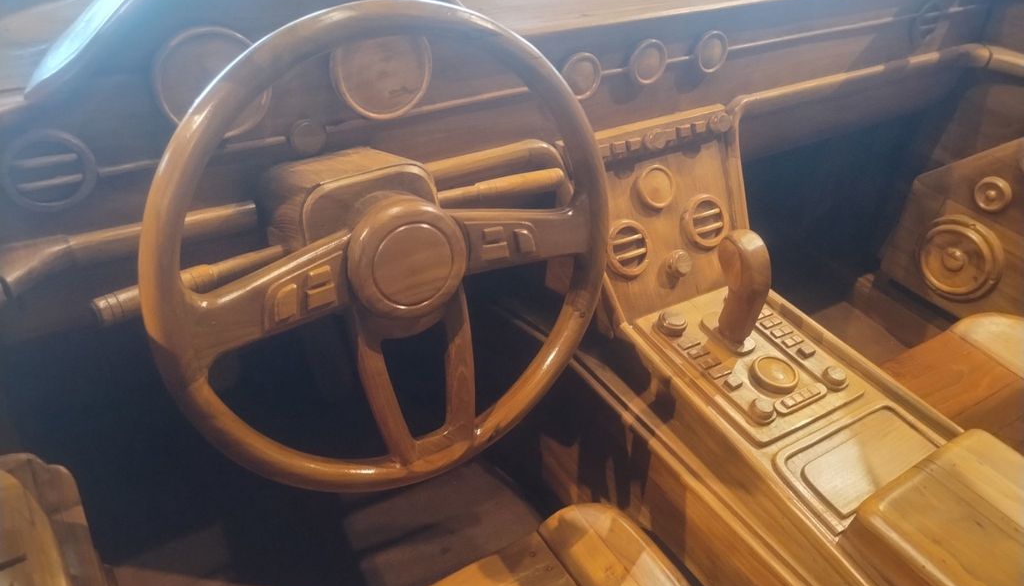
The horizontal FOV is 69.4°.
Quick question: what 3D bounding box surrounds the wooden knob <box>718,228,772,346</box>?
[{"bbox_3d":[0.290,0.000,0.934,0.046,0.140,0.060,-17,41,-22],"label":"wooden knob"}]

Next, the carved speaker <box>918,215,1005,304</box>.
[{"bbox_3d":[0.798,-0.060,1.325,0.025,0.154,0.154,-13,40,-26],"label":"carved speaker"}]

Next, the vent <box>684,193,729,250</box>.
[{"bbox_3d":[0.274,-0.102,1.045,0.069,0.069,0.016,-20,8,-25],"label":"vent"}]

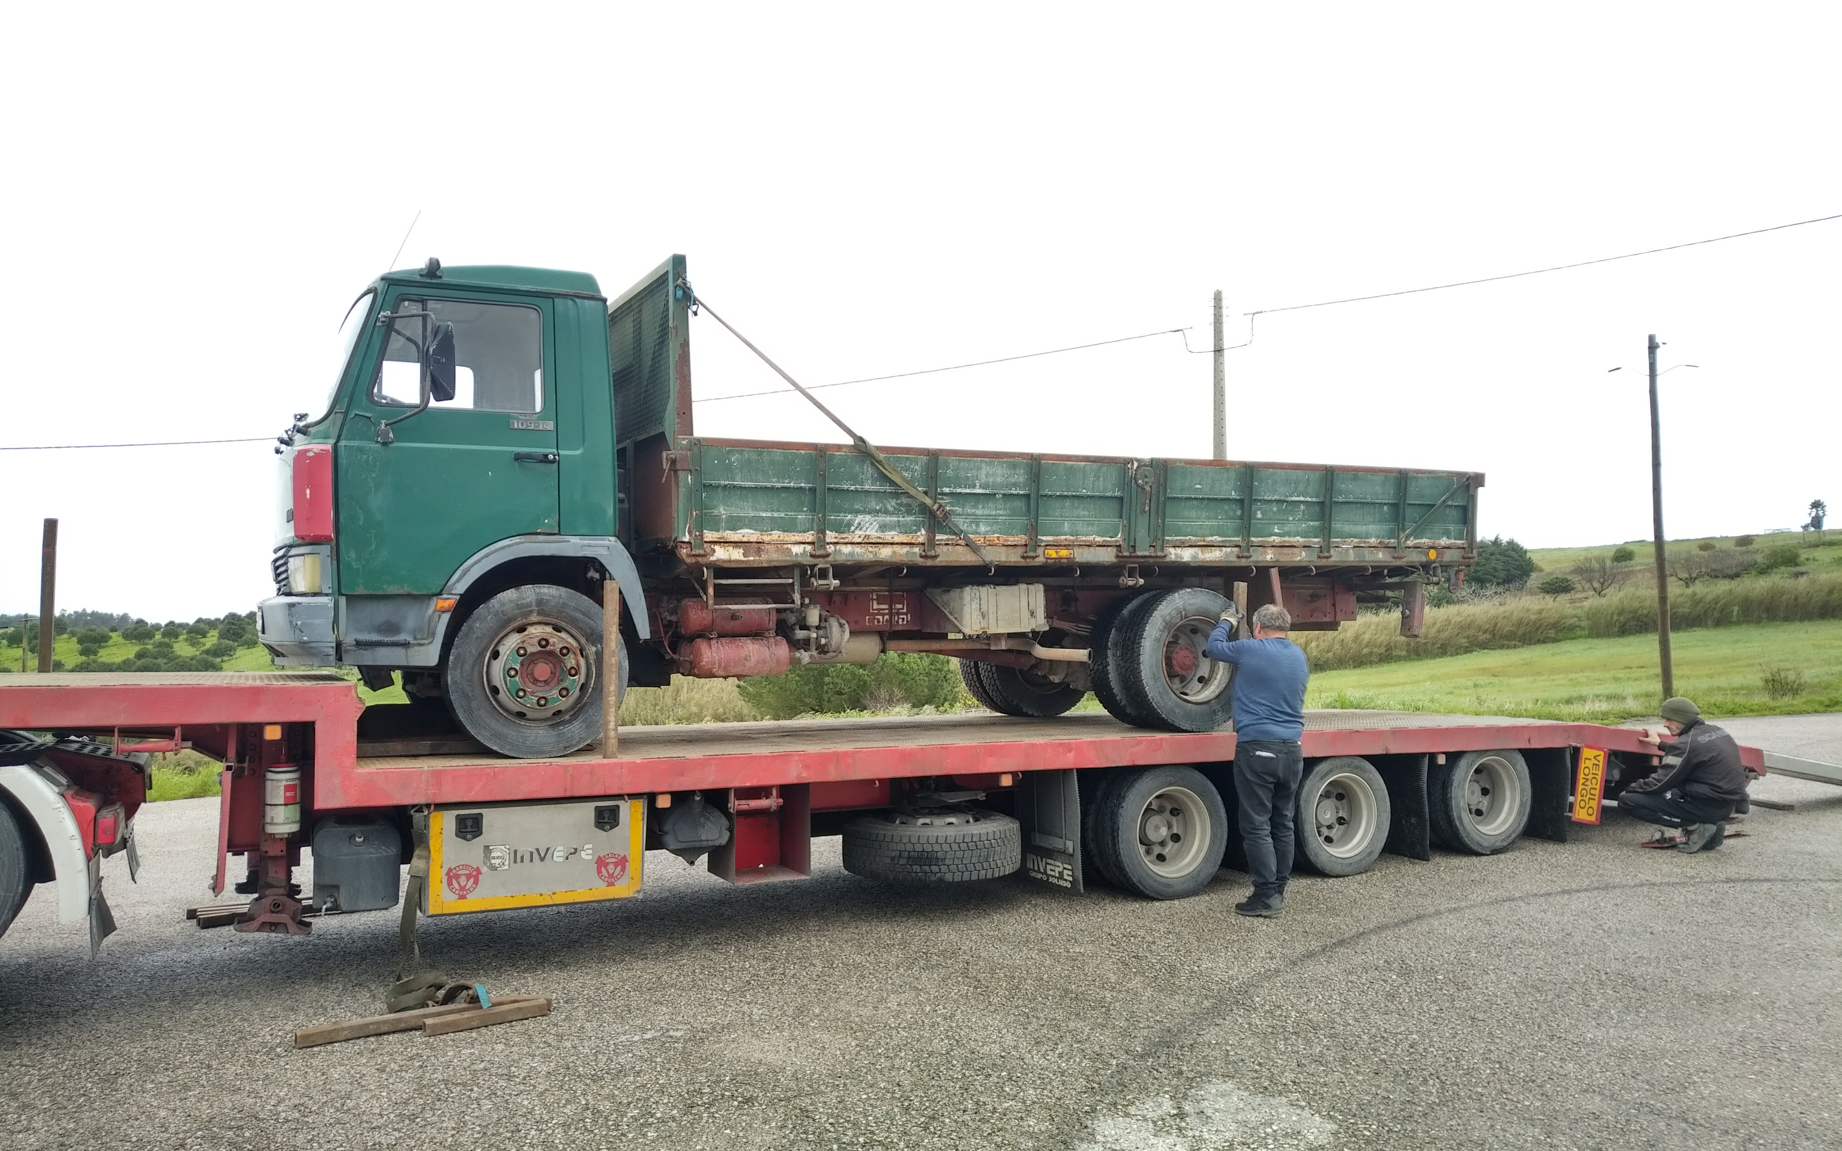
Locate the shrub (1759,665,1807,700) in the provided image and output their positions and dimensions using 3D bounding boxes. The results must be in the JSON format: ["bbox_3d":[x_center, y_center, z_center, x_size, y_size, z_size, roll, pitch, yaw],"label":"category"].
[{"bbox_3d":[17.526,2.180,26.000,0.960,0.760,0.900,0,-3,0],"label":"shrub"}]

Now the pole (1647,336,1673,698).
[{"bbox_3d":[14.750,-1.148,25.500,0.230,7.250,0.230,-1,-3,0],"label":"pole"}]

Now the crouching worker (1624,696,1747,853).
[{"bbox_3d":[5.179,1.329,8.650,0.820,1.000,0.540,-2,-4,37],"label":"crouching worker"}]

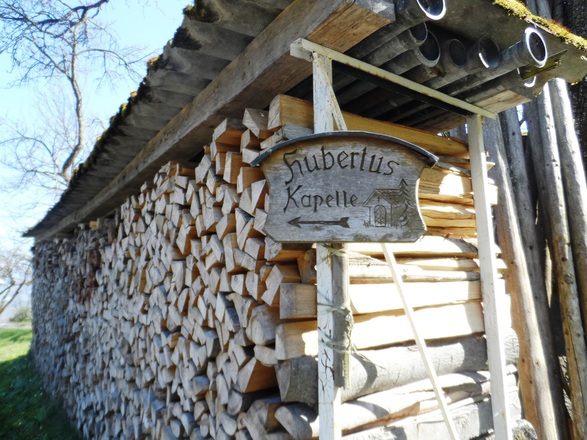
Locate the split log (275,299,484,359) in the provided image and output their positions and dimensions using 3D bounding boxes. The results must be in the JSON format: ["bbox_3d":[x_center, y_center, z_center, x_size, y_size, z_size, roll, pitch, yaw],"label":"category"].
[{"bbox_3d":[0.374,0.316,1.254,1.020,0.110,0.070,5,-9,-36],"label":"split log"}]

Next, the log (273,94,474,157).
[{"bbox_3d":[0.330,-0.254,1.286,0.930,0.080,0.063,1,-7,-36],"label":"log"}]

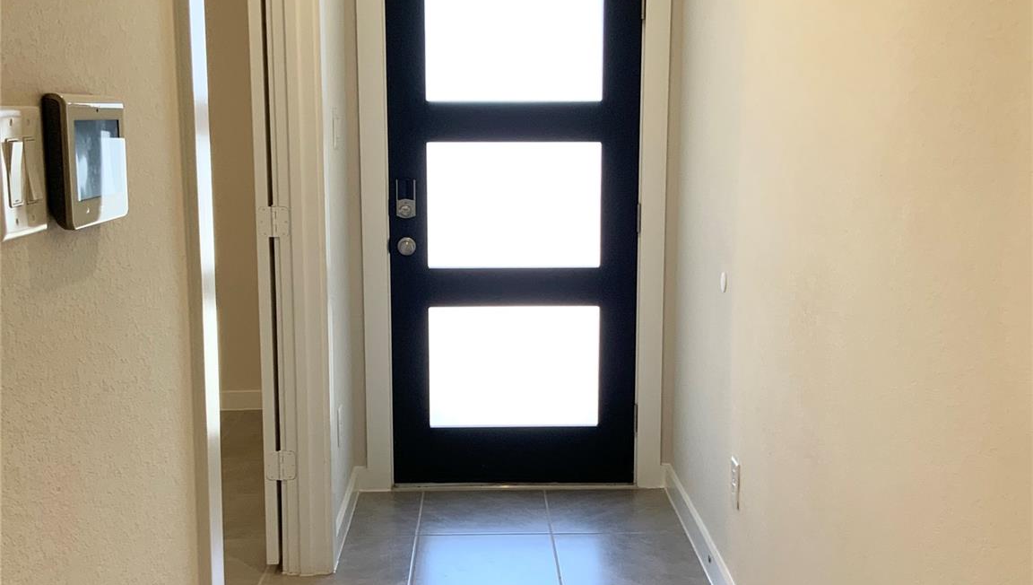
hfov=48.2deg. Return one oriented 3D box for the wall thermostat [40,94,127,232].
[{"bbox_3d":[-0.494,-0.151,1.334,0.025,0.137,0.200,0,9,-2],"label":"wall thermostat"}]

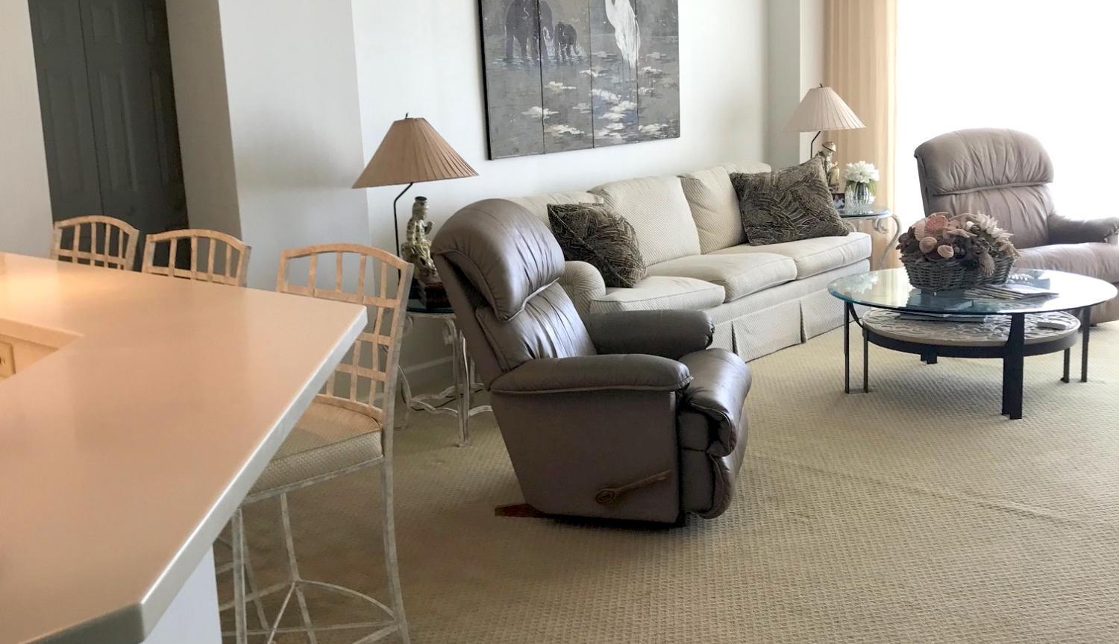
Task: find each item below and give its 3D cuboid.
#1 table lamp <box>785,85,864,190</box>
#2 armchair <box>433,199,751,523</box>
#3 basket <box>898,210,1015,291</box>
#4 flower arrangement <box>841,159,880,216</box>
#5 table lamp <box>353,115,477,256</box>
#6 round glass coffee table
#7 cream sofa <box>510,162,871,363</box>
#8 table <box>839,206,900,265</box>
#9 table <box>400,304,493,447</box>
[{"bbox_3d":[1.645,-1.076,7.489,0.512,0.786,0.512,8,16,43],"label":"table lamp"},{"bbox_3d":[0.145,0.089,4.198,1.022,1.051,0.899,0,12,14],"label":"armchair"},{"bbox_3d":[1.840,-0.335,5.580,0.483,0.294,0.393,2,13,18],"label":"basket"},{"bbox_3d":[1.887,-0.852,7.554,0.232,0.300,0.236,8,16,43],"label":"flower arrangement"},{"bbox_3d":[-0.579,-0.463,4.961,0.512,0.777,0.512,-2,11,0],"label":"table lamp"},{"bbox_3d":[1.836,0.076,5.426,1.216,0.453,1.216,-2,12,1],"label":"round glass coffee table"},{"bbox_3d":[0.682,-0.283,6.310,0.959,0.886,2.325,8,16,41],"label":"cream sofa"},{"bbox_3d":[1.742,-0.420,7.513,0.649,0.563,0.649,8,16,41],"label":"table"},{"bbox_3d":[-0.398,0.169,5.185,0.649,0.563,0.649,-2,12,1],"label":"table"}]

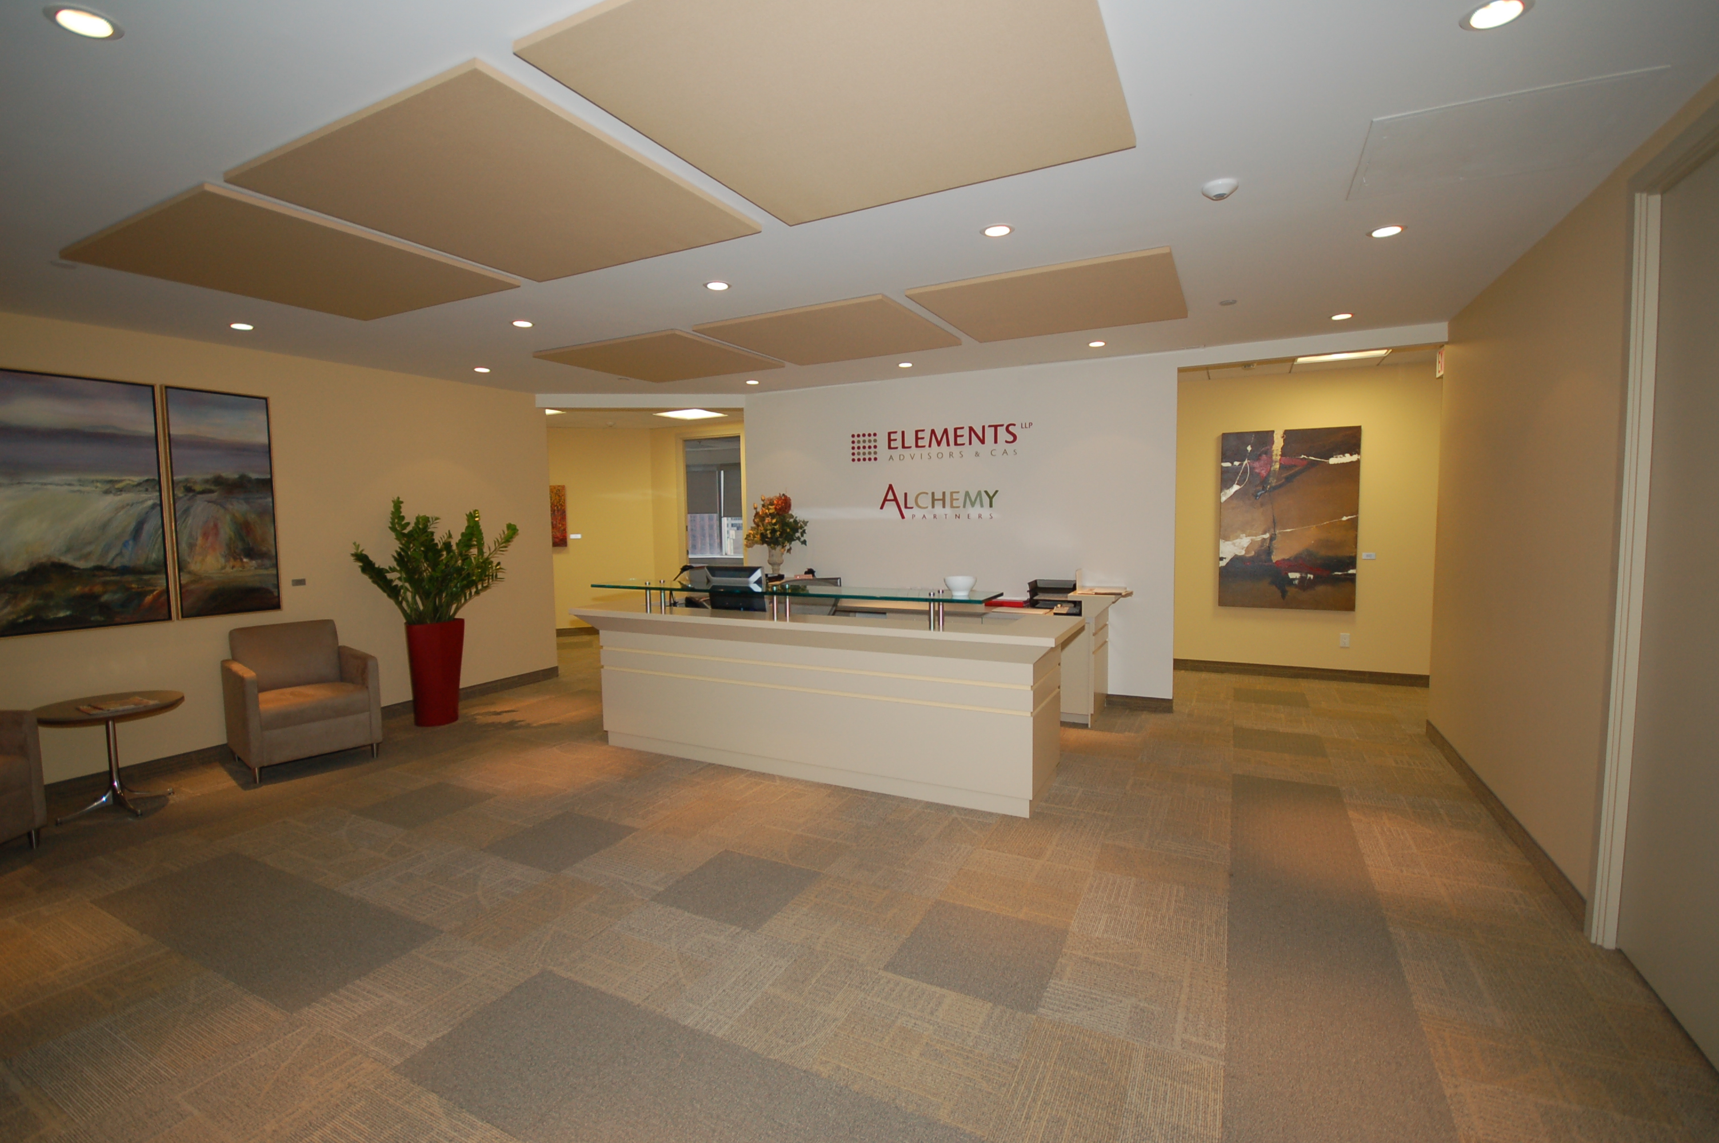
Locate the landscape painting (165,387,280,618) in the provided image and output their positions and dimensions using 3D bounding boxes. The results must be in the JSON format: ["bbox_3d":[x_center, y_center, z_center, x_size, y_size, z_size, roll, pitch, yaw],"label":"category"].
[{"bbox_3d":[-4.145,-0.436,4.669,0.050,1.450,0.540,1,5,28],"label":"landscape painting"}]

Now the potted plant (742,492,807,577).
[{"bbox_3d":[-0.724,-0.320,6.199,0.520,0.740,0.480,-1,4,0],"label":"potted plant"}]

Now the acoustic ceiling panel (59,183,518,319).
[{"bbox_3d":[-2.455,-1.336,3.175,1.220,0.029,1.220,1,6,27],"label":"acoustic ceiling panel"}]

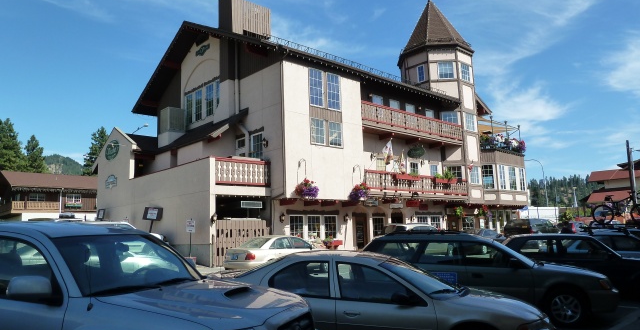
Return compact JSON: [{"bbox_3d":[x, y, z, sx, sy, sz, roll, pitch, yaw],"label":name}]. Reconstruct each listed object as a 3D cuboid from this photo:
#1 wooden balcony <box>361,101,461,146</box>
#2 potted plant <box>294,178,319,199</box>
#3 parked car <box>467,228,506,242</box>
[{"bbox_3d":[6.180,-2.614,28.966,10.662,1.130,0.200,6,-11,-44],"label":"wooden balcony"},{"bbox_3d":[-0.650,1.132,22.258,1.100,1.028,1.050,-2,-8,0],"label":"potted plant"},{"bbox_3d":[10.492,4.748,29.176,4.500,1.410,1.760,6,-11,-43],"label":"parked car"}]

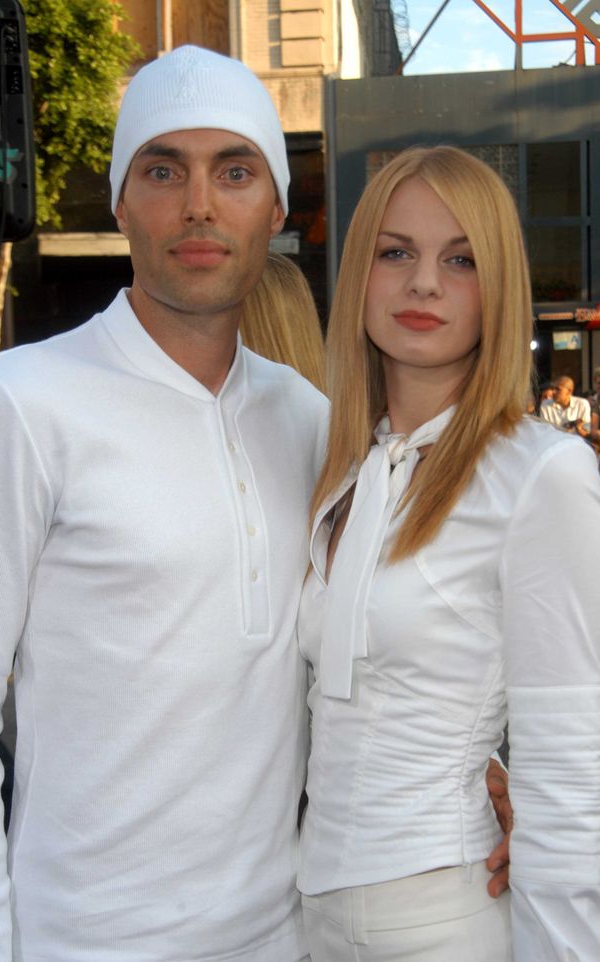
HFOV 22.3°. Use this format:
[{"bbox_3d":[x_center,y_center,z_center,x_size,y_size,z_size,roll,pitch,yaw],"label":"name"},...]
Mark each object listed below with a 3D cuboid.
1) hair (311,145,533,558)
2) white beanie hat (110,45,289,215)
[{"bbox_3d":[0.122,-0.135,1.545,0.215,0.410,0.235,3,2,11],"label":"hair"},{"bbox_3d":[-0.095,-0.322,1.430,0.168,0.175,0.212,0,2,-3],"label":"white beanie hat"}]

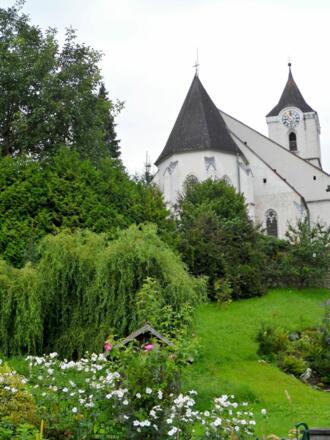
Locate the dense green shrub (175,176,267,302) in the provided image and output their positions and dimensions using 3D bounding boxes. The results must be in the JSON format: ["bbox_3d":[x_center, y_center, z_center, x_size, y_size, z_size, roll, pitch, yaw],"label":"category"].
[{"bbox_3d":[2.013,0.677,24.000,3.100,4.100,2.900,-2,-10,5],"label":"dense green shrub"}]

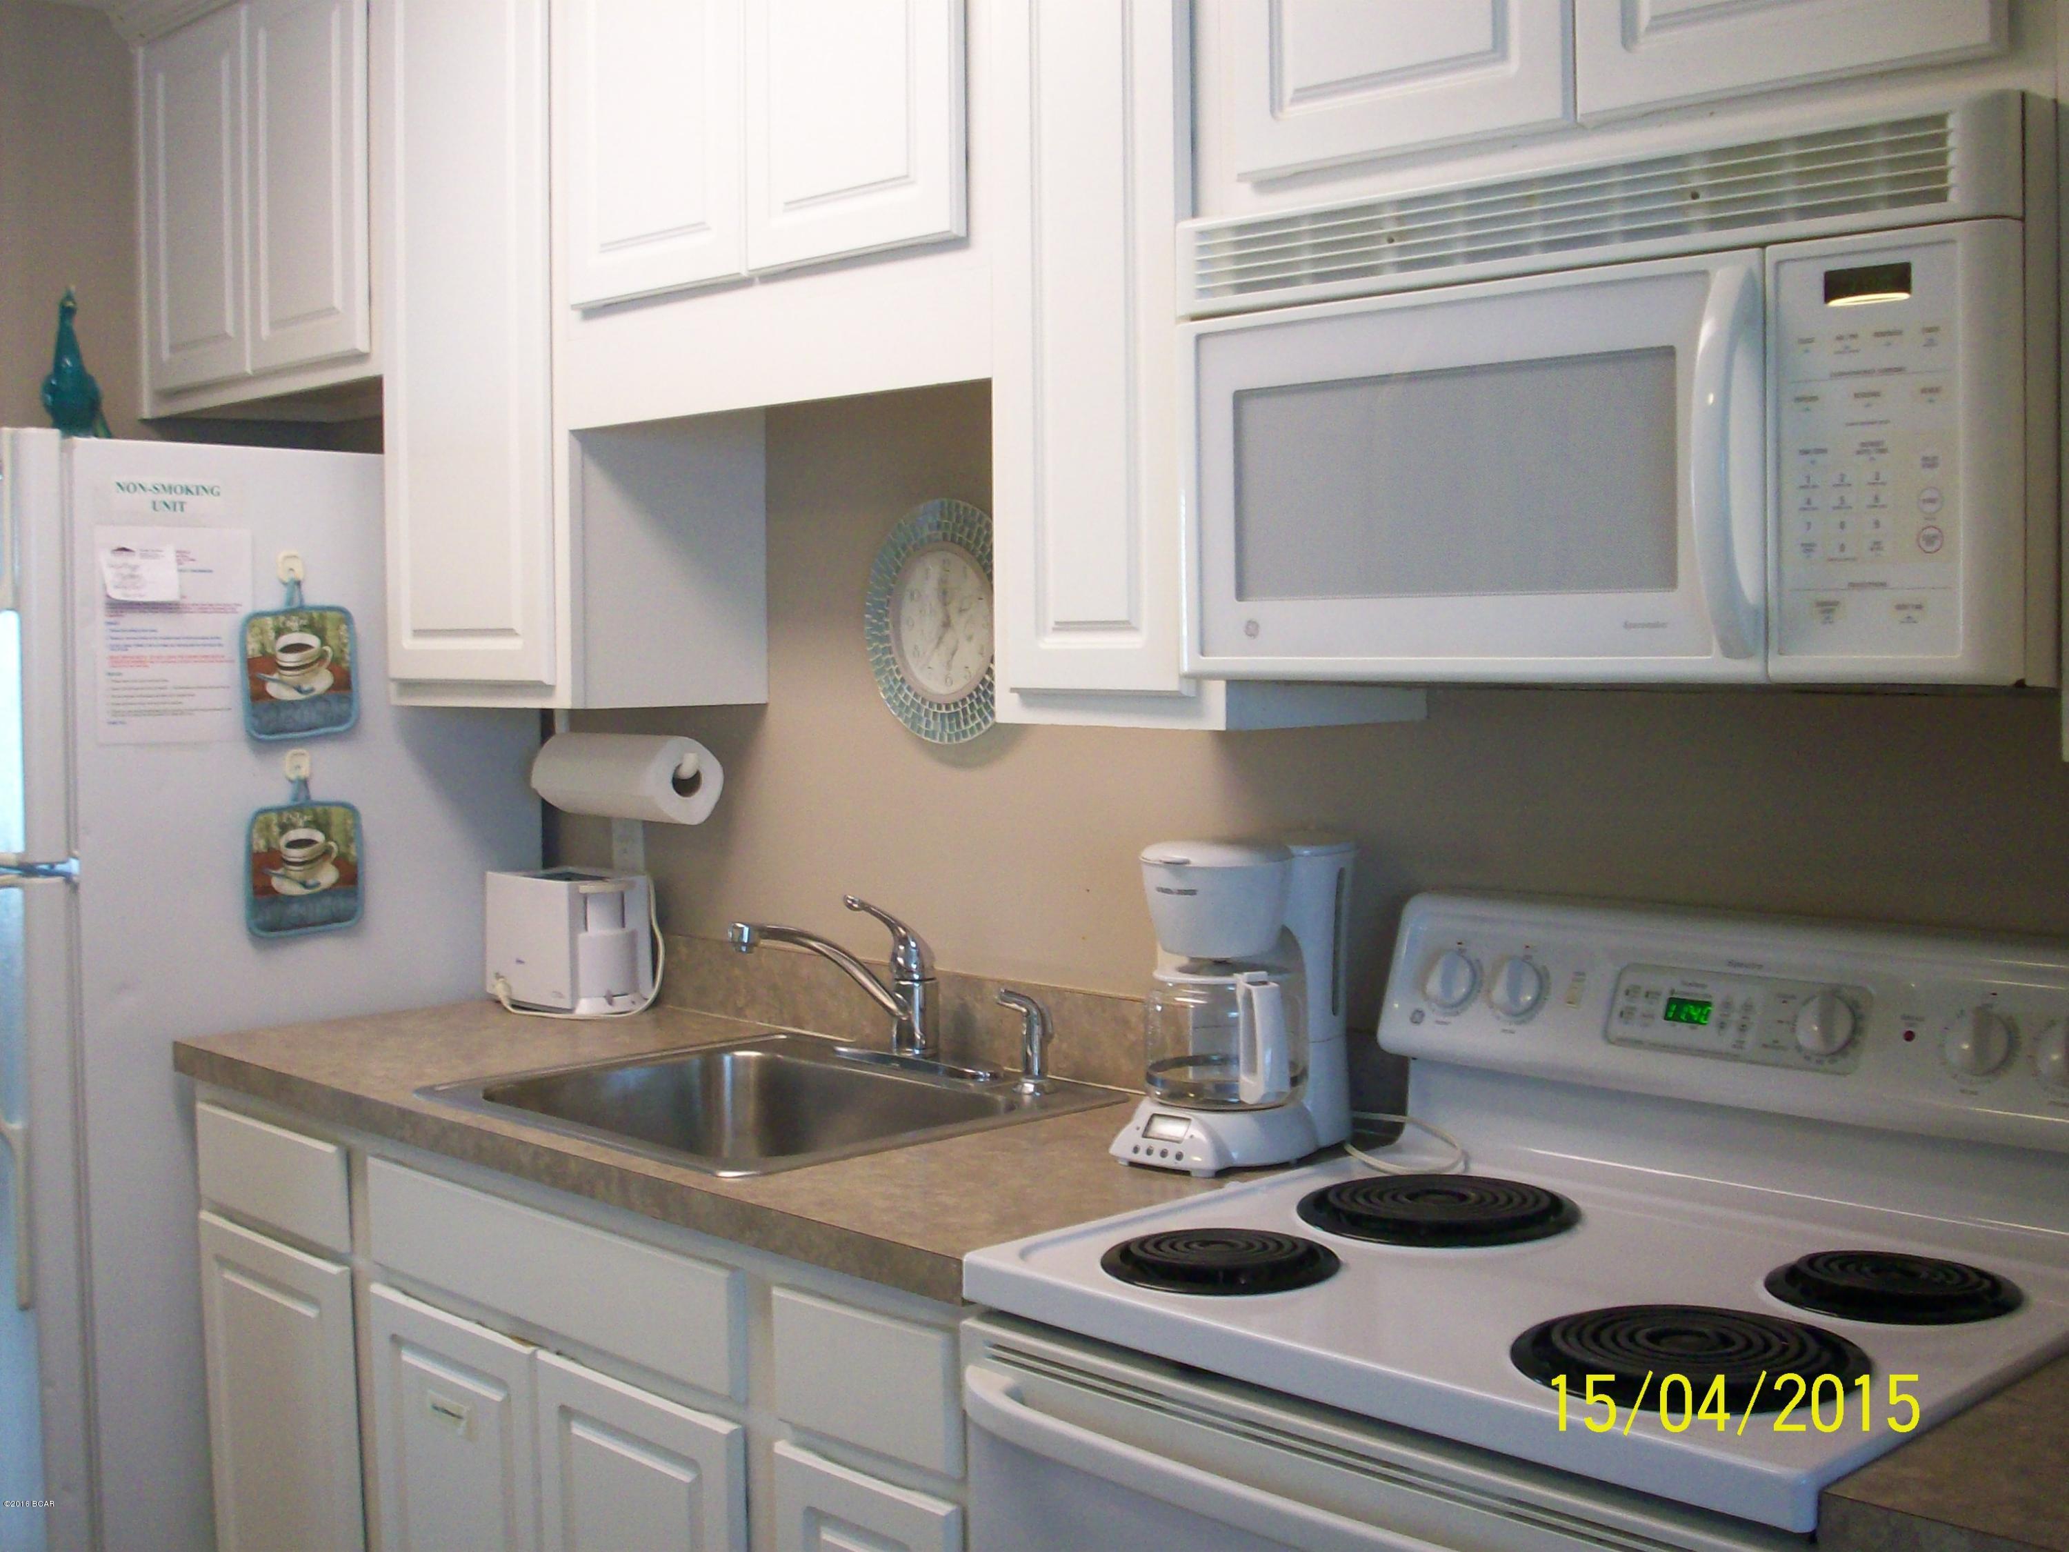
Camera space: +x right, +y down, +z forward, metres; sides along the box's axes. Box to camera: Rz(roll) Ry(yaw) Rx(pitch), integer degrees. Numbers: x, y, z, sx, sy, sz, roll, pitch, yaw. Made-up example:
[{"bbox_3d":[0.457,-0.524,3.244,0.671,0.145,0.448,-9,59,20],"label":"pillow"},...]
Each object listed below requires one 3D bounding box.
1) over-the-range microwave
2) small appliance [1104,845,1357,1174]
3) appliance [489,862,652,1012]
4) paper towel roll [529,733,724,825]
[{"bbox_3d":[0.534,-0.283,1.912,0.757,0.410,0.400,3,4,45],"label":"over-the-range microwave"},{"bbox_3d":[0.204,0.232,2.287,0.165,0.318,0.260,2,4,41],"label":"small appliance"},{"bbox_3d":[-0.695,0.243,3.313,0.238,0.192,0.138,3,4,45],"label":"appliance"},{"bbox_3d":[-0.556,0.003,3.002,0.280,0.114,0.114,3,4,45],"label":"paper towel roll"}]

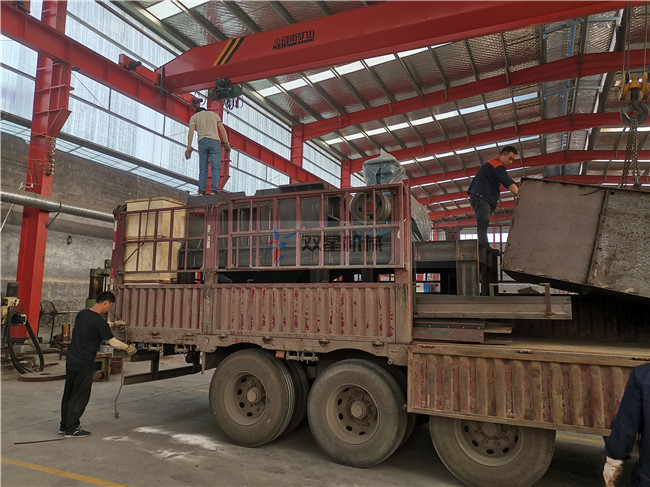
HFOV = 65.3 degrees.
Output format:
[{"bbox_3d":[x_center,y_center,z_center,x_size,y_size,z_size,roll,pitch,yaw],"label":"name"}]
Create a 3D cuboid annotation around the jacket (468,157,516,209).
[{"bbox_3d":[2.168,-0.794,6.600,0.570,0.620,0.480,-2,-8,23],"label":"jacket"}]

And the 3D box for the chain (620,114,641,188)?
[{"bbox_3d":[3.135,-0.944,5.200,0.180,0.740,0.280,-3,-8,27],"label":"chain"}]

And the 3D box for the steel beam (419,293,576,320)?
[{"bbox_3d":[1.526,0.627,4.963,1.591,0.218,0.200,-2,-8,24],"label":"steel beam"}]

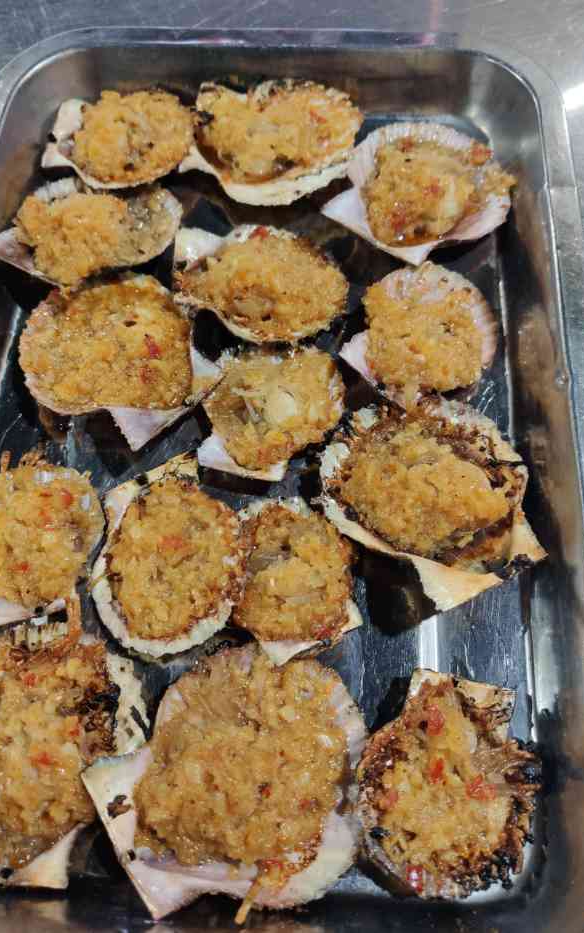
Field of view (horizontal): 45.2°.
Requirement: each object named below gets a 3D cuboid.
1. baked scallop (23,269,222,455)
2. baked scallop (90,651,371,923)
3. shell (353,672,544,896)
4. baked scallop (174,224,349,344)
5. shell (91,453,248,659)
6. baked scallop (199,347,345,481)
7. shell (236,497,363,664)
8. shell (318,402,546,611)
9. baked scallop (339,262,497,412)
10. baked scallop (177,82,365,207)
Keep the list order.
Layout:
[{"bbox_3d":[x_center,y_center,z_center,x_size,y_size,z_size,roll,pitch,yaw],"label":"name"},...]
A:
[{"bbox_3d":[-0.083,-0.052,0.339,0.078,0.027,0.093,-37,70,-13],"label":"baked scallop"},{"bbox_3d":[-0.017,0.117,0.261,0.095,0.029,0.084,-32,69,-12],"label":"baked scallop"},{"bbox_3d":[0.059,0.121,0.272,0.068,0.029,0.078,10,68,6],"label":"shell"},{"bbox_3d":[-0.015,-0.092,0.365,0.088,0.028,0.074,-2,67,1],"label":"baked scallop"},{"bbox_3d":[-0.050,0.041,0.298,0.064,0.025,0.073,-21,67,-7],"label":"shell"},{"bbox_3d":[-0.009,-0.024,0.337,0.065,0.027,0.070,12,68,7],"label":"baked scallop"},{"bbox_3d":[0.000,0.046,0.289,0.049,0.028,0.065,-10,69,-3],"label":"shell"},{"bbox_3d":[0.057,0.012,0.299,0.074,0.033,0.098,-40,73,-13],"label":"shell"},{"bbox_3d":[0.060,-0.058,0.329,0.065,0.027,0.072,26,71,11],"label":"baked scallop"},{"bbox_3d":[-0.010,-0.170,0.373,0.088,0.030,0.072,6,69,4],"label":"baked scallop"}]

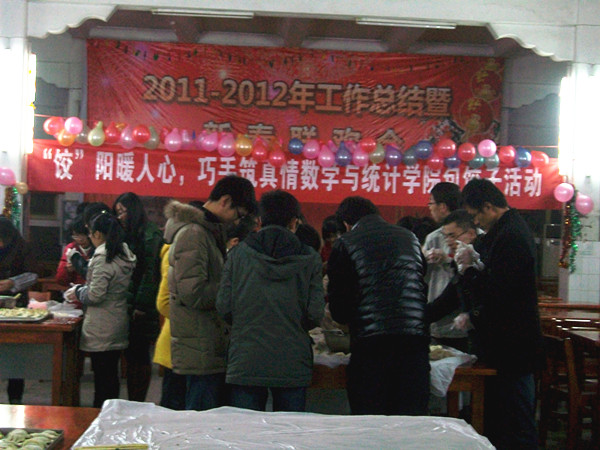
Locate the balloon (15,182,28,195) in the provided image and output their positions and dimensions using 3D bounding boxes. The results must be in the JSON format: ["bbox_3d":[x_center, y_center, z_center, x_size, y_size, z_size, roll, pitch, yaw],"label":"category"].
[{"bbox_3d":[-3.291,-0.431,12.700,0.160,0.150,0.160,2,0,0],"label":"balloon"}]

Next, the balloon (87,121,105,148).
[{"bbox_3d":[-2.417,-1.081,12.700,0.210,0.300,0.210,2,0,0],"label":"balloon"}]

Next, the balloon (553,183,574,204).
[{"bbox_3d":[3.243,-0.399,13.200,0.250,0.240,0.250,2,2,-5],"label":"balloon"}]

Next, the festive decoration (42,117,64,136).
[{"bbox_3d":[-2.948,-1.178,12.850,0.260,0.250,0.250,2,2,-5],"label":"festive decoration"}]

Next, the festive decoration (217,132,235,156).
[{"bbox_3d":[-0.901,-0.974,13.000,0.220,0.290,0.220,2,2,-5],"label":"festive decoration"}]

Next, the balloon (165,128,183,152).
[{"bbox_3d":[-1.495,-0.999,12.700,0.210,0.280,0.210,2,0,0],"label":"balloon"}]

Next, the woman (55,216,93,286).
[{"bbox_3d":[-1.739,0.692,8.400,0.480,1.520,0.420,2,1,-27],"label":"woman"}]

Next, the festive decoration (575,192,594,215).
[{"bbox_3d":[3.454,-0.258,13.024,0.224,0.273,0.220,2,1,-4],"label":"festive decoration"}]

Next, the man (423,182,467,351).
[{"bbox_3d":[0.844,0.594,6.431,0.360,1.696,0.500,0,3,-40],"label":"man"}]

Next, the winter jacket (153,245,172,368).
[{"bbox_3d":[-0.701,0.441,6.200,0.400,0.820,0.500,2,2,-12],"label":"winter jacket"}]

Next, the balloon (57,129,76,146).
[{"bbox_3d":[-2.773,-1.037,12.780,0.208,0.226,0.210,2,1,-4],"label":"balloon"}]

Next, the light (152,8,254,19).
[{"bbox_3d":[-1.168,-2.555,13.004,1.220,0.070,0.080,2,1,-4],"label":"light"}]

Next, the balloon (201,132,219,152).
[{"bbox_3d":[-1.080,-0.996,12.890,0.204,0.258,0.205,2,1,-4],"label":"balloon"}]

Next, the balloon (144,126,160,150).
[{"bbox_3d":[-1.785,-1.040,12.914,0.192,0.282,0.200,2,1,-4],"label":"balloon"}]

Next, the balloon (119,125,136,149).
[{"bbox_3d":[-2.039,-1.046,12.700,0.210,0.285,0.210,2,0,0],"label":"balloon"}]

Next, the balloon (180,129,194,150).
[{"bbox_3d":[-1.335,-1.014,12.750,0.190,0.260,0.190,2,0,0],"label":"balloon"}]

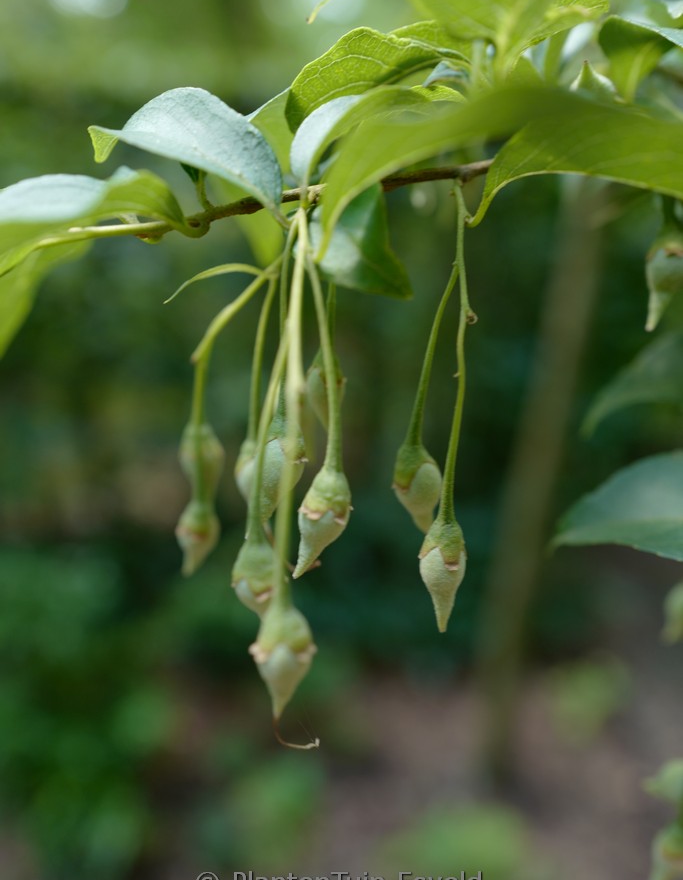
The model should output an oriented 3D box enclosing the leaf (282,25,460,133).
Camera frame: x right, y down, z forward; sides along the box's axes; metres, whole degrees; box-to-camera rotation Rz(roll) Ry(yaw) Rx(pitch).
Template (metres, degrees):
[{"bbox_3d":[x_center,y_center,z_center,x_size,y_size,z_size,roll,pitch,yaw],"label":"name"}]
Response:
[{"bbox_3d":[0.010,-0.119,0.262,0.059,0.034,0.034,1,4,-11],"label":"leaf"}]

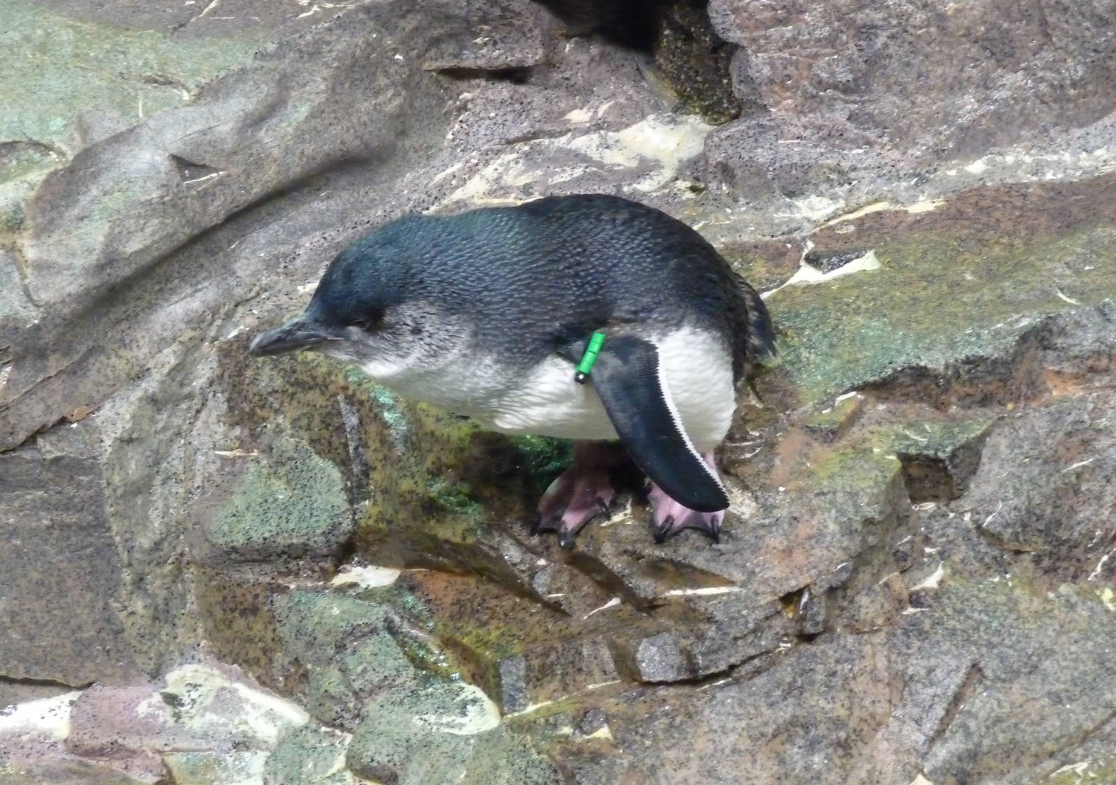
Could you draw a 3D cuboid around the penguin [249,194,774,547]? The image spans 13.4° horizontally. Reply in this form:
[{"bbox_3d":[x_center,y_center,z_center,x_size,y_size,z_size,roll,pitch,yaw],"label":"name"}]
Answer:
[{"bbox_3d":[-0.025,-0.014,2.650,0.305,0.195,0.160,-8,22,-22],"label":"penguin"}]

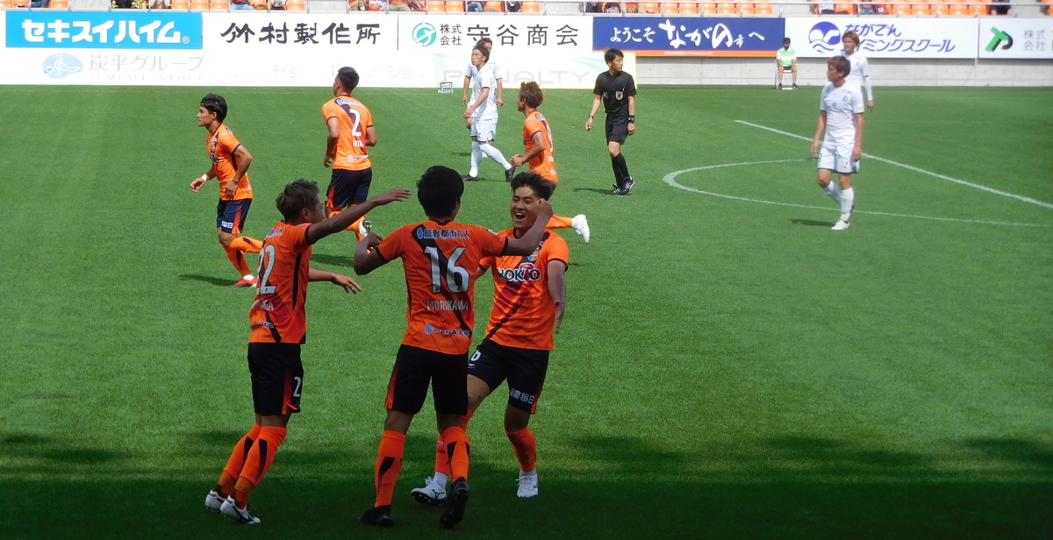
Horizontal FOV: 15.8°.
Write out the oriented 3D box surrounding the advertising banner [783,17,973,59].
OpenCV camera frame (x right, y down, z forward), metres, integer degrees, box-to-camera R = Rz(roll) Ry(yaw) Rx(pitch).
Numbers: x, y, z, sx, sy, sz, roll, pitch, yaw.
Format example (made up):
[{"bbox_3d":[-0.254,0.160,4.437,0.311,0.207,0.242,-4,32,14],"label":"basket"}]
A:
[{"bbox_3d":[8.148,-5.326,87.332,4.494,0.907,0.080,0,5,-5],"label":"advertising banner"}]

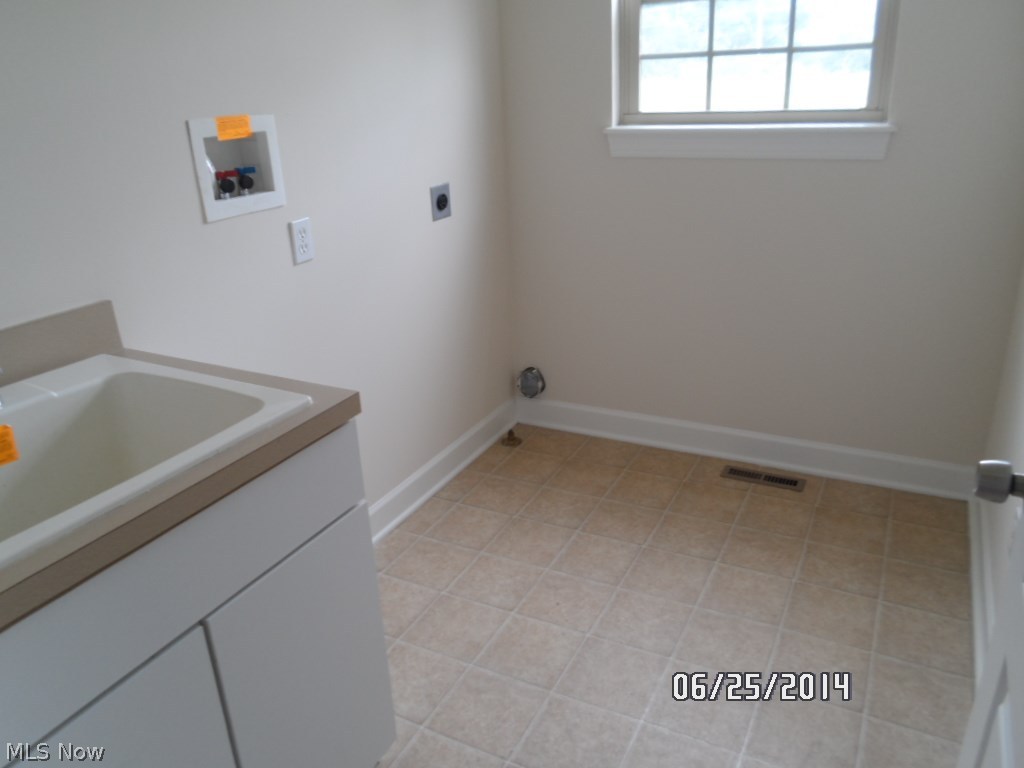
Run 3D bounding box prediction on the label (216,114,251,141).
[{"bbox_3d":[-0.653,-0.603,1.737,0.004,0.052,0.105,8,24,27],"label":"label"}]

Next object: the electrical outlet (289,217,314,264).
[{"bbox_3d":[-0.565,-0.386,1.994,0.009,0.115,0.071,8,24,27],"label":"electrical outlet"}]

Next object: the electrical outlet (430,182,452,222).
[{"bbox_3d":[-0.246,-0.628,2.560,0.009,0.115,0.114,8,24,27],"label":"electrical outlet"}]

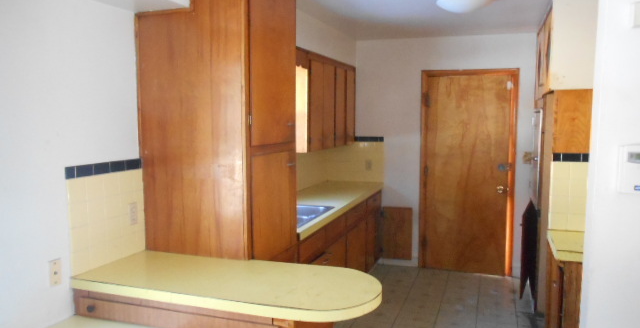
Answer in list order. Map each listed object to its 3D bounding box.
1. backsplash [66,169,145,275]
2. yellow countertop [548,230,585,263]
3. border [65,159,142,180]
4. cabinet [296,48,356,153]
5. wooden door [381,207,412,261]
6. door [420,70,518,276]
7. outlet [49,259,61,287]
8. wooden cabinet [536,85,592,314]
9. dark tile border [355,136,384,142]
[{"bbox_3d":[-1.029,0.269,2.372,0.013,0.448,0.491,2,6,20],"label":"backsplash"},{"bbox_3d":[1.636,0.474,2.735,0.575,0.043,0.505,2,6,20],"label":"yellow countertop"},{"bbox_3d":[-1.031,0.020,2.344,0.013,0.055,0.493,2,6,20],"label":"border"},{"bbox_3d":[-0.008,-0.575,4.639,0.335,0.818,1.500,2,6,20],"label":"cabinet"},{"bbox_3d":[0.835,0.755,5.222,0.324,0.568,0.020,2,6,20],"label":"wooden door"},{"bbox_3d":[1.507,0.092,4.965,0.944,2.088,0.060,2,6,20],"label":"door"},{"bbox_3d":[-1.142,0.471,2.080,0.012,0.119,0.065,2,6,20],"label":"outlet"},{"bbox_3d":[1.868,0.384,3.325,0.585,1.740,0.775,2,6,20],"label":"wooden cabinet"},{"bbox_3d":[0.549,-0.267,5.273,0.320,0.049,0.013,2,6,20],"label":"dark tile border"}]

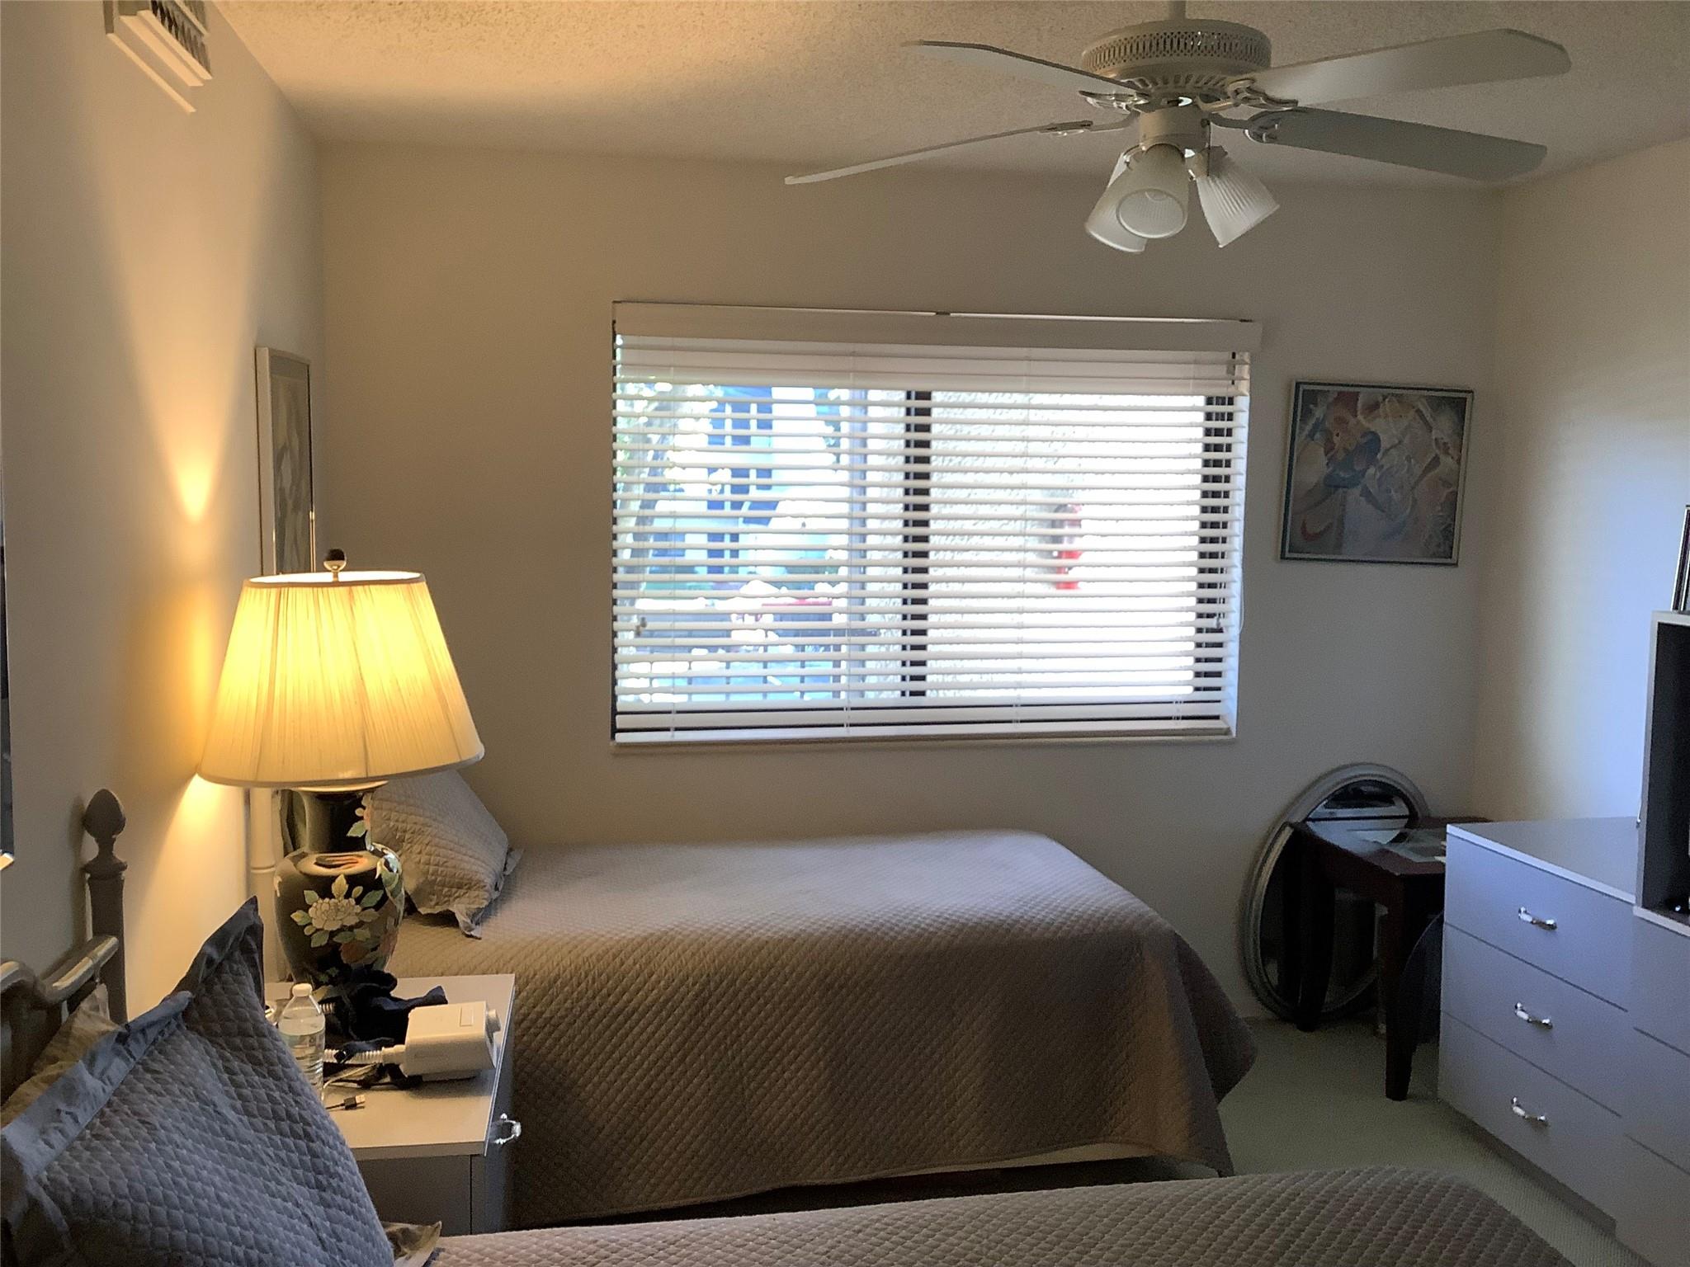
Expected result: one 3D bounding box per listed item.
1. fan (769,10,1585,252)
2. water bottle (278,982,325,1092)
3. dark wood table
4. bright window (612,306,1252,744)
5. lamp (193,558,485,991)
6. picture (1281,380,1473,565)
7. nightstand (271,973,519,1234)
[{"bbox_3d":[0.562,-0.865,2.475,1.280,0.461,1.280,0,6,-10],"label":"fan"},{"bbox_3d":[-0.768,0.597,2.150,0.066,0.205,0.066,0,6,-10],"label":"water bottle"},{"bbox_3d":[1.623,0.881,4.182,0.580,0.604,0.580,0,6,-10],"label":"dark wood table"},{"bbox_3d":[0.271,-0.291,4.218,1.810,1.180,0.080,0,6,-10],"label":"bright window"},{"bbox_3d":[-0.839,0.262,2.532,0.452,0.797,0.452,0,6,-10],"label":"lamp"},{"bbox_3d":[1.545,-0.455,4.385,0.565,0.513,0.025,2,5,-10],"label":"picture"},{"bbox_3d":[-0.790,0.997,2.455,0.510,0.651,0.733,0,6,-10],"label":"nightstand"}]

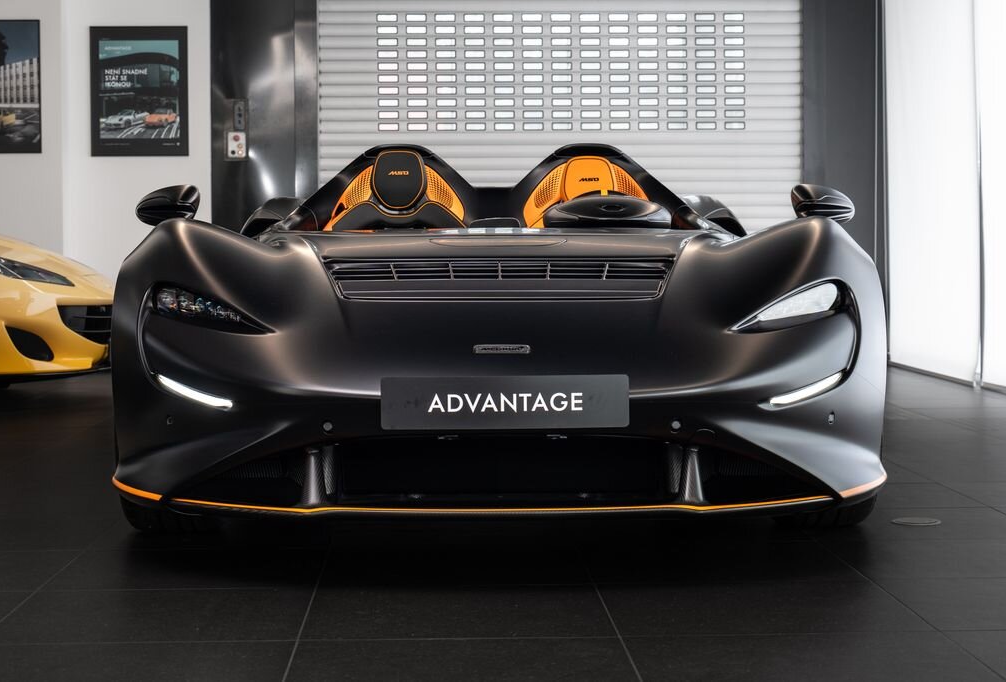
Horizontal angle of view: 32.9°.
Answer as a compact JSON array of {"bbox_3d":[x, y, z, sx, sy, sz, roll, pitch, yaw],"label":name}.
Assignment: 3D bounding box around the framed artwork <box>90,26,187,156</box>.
[{"bbox_3d":[-2.216,-1.518,10.380,0.600,0.795,0.030,0,3,-2],"label":"framed artwork"}]

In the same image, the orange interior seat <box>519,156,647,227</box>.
[{"bbox_3d":[0.304,-0.208,5.489,0.510,0.820,0.680,0,3,-1],"label":"orange interior seat"}]

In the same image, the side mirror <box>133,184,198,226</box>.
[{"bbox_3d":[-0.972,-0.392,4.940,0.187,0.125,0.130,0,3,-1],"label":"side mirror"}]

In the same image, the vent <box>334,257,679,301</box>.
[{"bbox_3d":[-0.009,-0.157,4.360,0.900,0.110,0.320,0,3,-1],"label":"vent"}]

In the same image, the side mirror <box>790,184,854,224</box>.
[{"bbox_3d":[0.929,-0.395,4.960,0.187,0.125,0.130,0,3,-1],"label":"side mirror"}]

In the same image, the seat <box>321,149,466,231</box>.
[{"bbox_3d":[-0.339,-0.204,5.490,0.510,0.820,0.680,0,3,-1],"label":"seat"}]

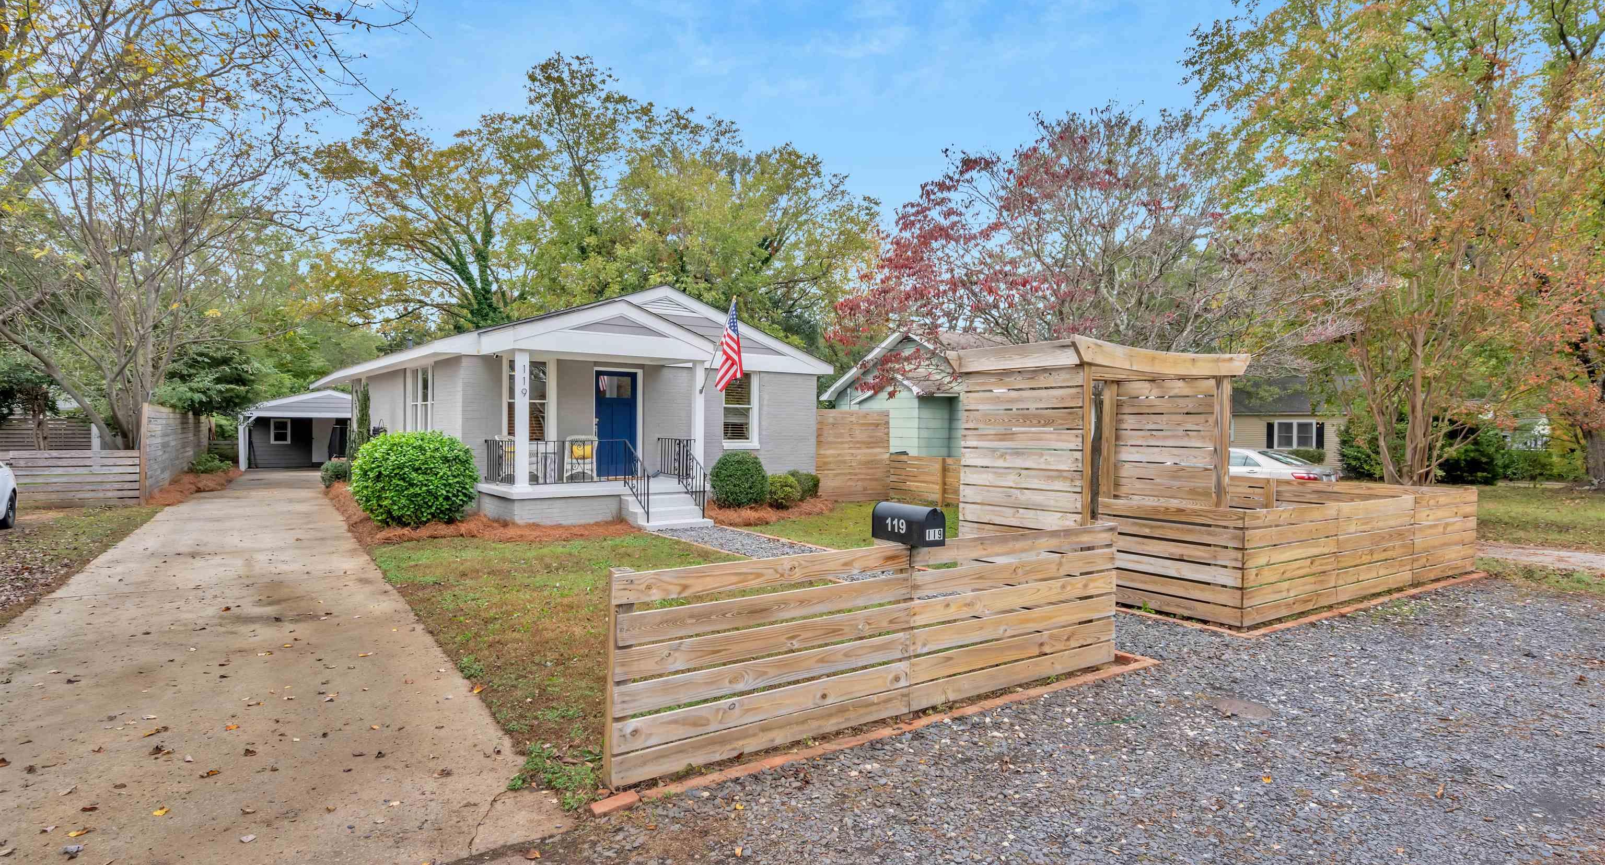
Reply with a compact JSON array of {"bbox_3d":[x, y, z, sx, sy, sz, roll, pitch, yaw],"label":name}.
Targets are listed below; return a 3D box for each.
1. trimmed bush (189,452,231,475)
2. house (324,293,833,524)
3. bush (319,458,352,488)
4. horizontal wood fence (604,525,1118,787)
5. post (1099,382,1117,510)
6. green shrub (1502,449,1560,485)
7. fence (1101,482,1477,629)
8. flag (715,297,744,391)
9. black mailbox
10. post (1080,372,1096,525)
[{"bbox_3d":[-17.888,0.974,24.200,1.100,0.720,1.050,0,0,-38],"label":"trimmed bush"},{"bbox_3d":[-6.169,-0.742,20.165,8.440,4.400,16.000,0,0,-38],"label":"house"},{"bbox_3d":[-11.992,1.018,20.600,0.820,0.760,0.820,0,0,-38],"label":"bush"},{"bbox_3d":[0.691,1.148,4.823,3.900,0.975,0.110,0,0,-35],"label":"horizontal wood fence"},{"bbox_3d":[3.037,0.564,7.980,0.095,2.130,0.095,0,0,-34],"label":"post"},{"bbox_3d":[24.969,1.190,27.500,1.650,1.250,1.600,0,0,-34],"label":"green shrub"},{"bbox_3d":[5.532,1.159,8.960,5.240,1.000,1.600,0,0,-33],"label":"fence"},{"bbox_3d":[-1.215,-1.486,13.400,0.250,1.550,0.700,0,0,-38],"label":"flag"},{"bbox_3d":[0.631,0.537,4.782,0.165,0.220,0.490,0,0,-34],"label":"black mailbox"},{"bbox_3d":[2.144,0.562,6.030,0.095,2.130,0.095,0,0,-34],"label":"post"}]

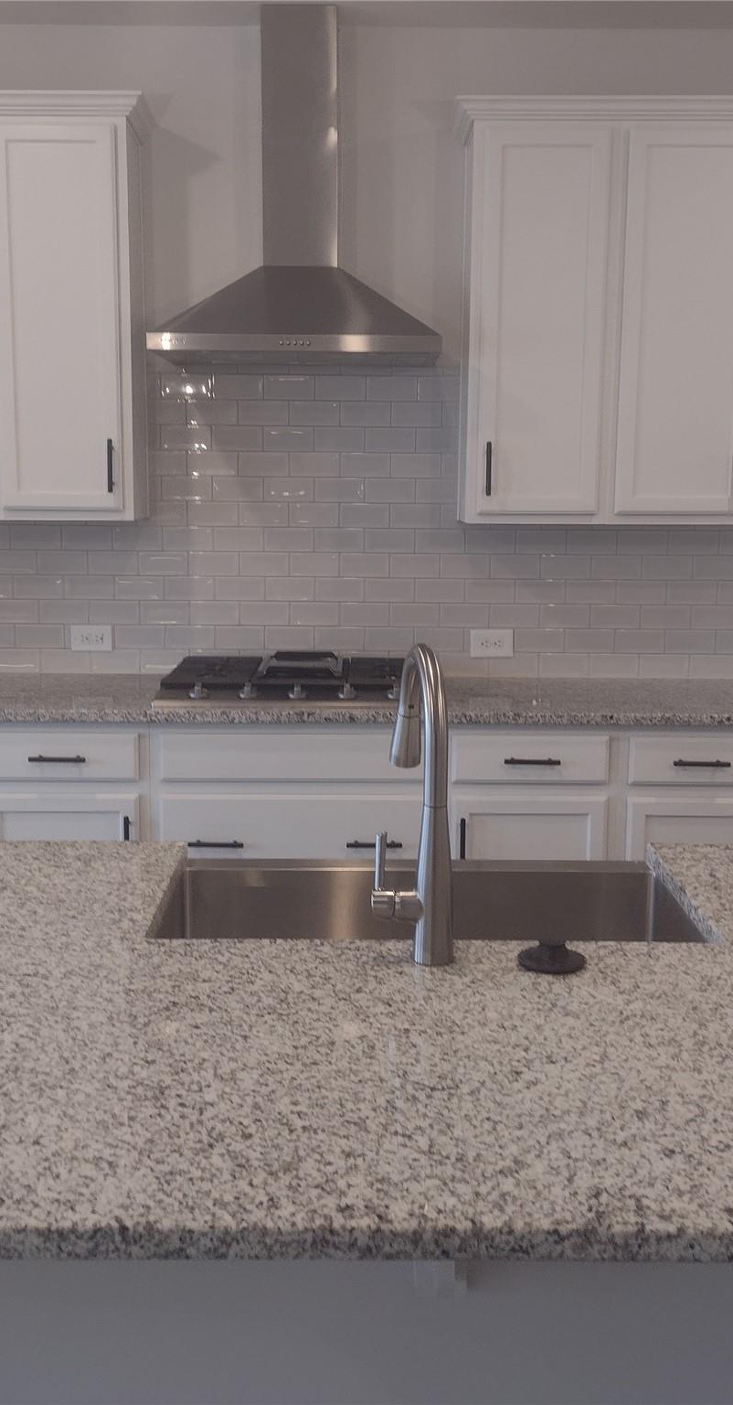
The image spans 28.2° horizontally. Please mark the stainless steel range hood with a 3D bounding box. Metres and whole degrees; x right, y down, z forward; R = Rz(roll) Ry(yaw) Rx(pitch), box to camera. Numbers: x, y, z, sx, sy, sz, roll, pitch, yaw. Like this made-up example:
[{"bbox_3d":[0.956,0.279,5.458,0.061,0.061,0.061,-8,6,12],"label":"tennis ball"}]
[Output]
[{"bbox_3d":[-0.182,-1.394,3.920,0.757,0.930,0.495,0,9,-1],"label":"stainless steel range hood"}]

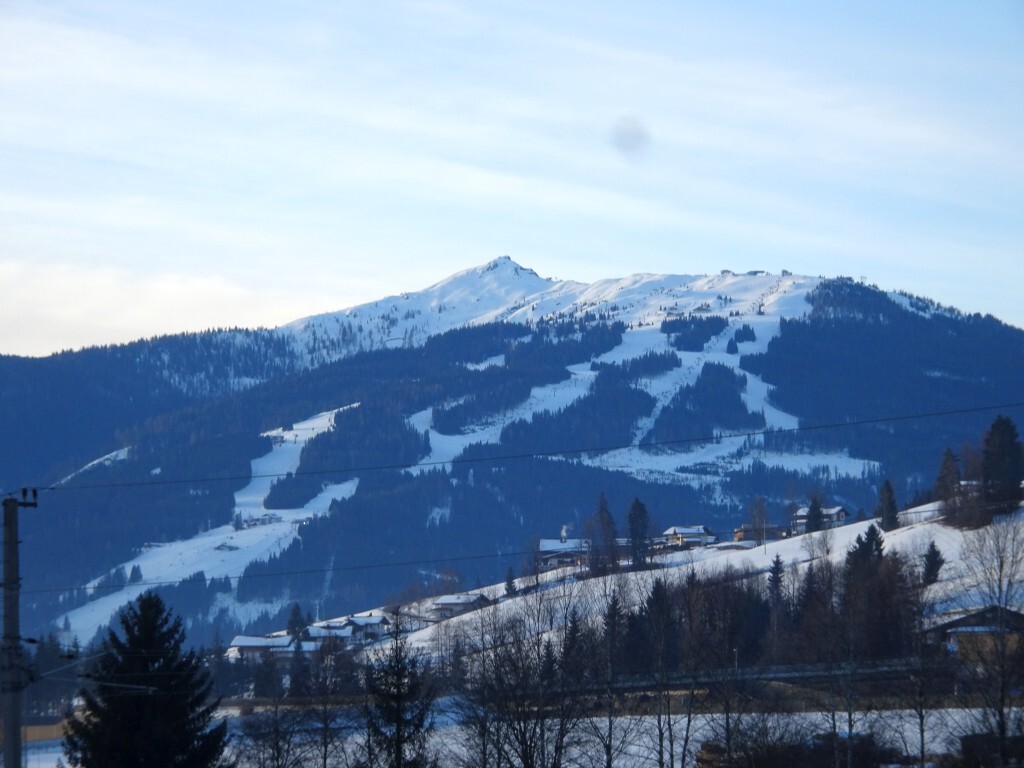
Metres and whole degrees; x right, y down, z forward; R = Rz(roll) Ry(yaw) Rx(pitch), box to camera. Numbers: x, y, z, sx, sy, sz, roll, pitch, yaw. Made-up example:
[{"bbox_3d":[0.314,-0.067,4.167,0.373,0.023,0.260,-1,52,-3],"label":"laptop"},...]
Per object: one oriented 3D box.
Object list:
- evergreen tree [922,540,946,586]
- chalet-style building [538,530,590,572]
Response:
[{"bbox_3d":[64.330,27.250,590.000,3.600,7.000,3.600,0,-4,0],"label":"evergreen tree"},{"bbox_3d":[14.160,45.270,1035.000,13.800,9.300,12.500,-1,-4,7],"label":"chalet-style building"}]

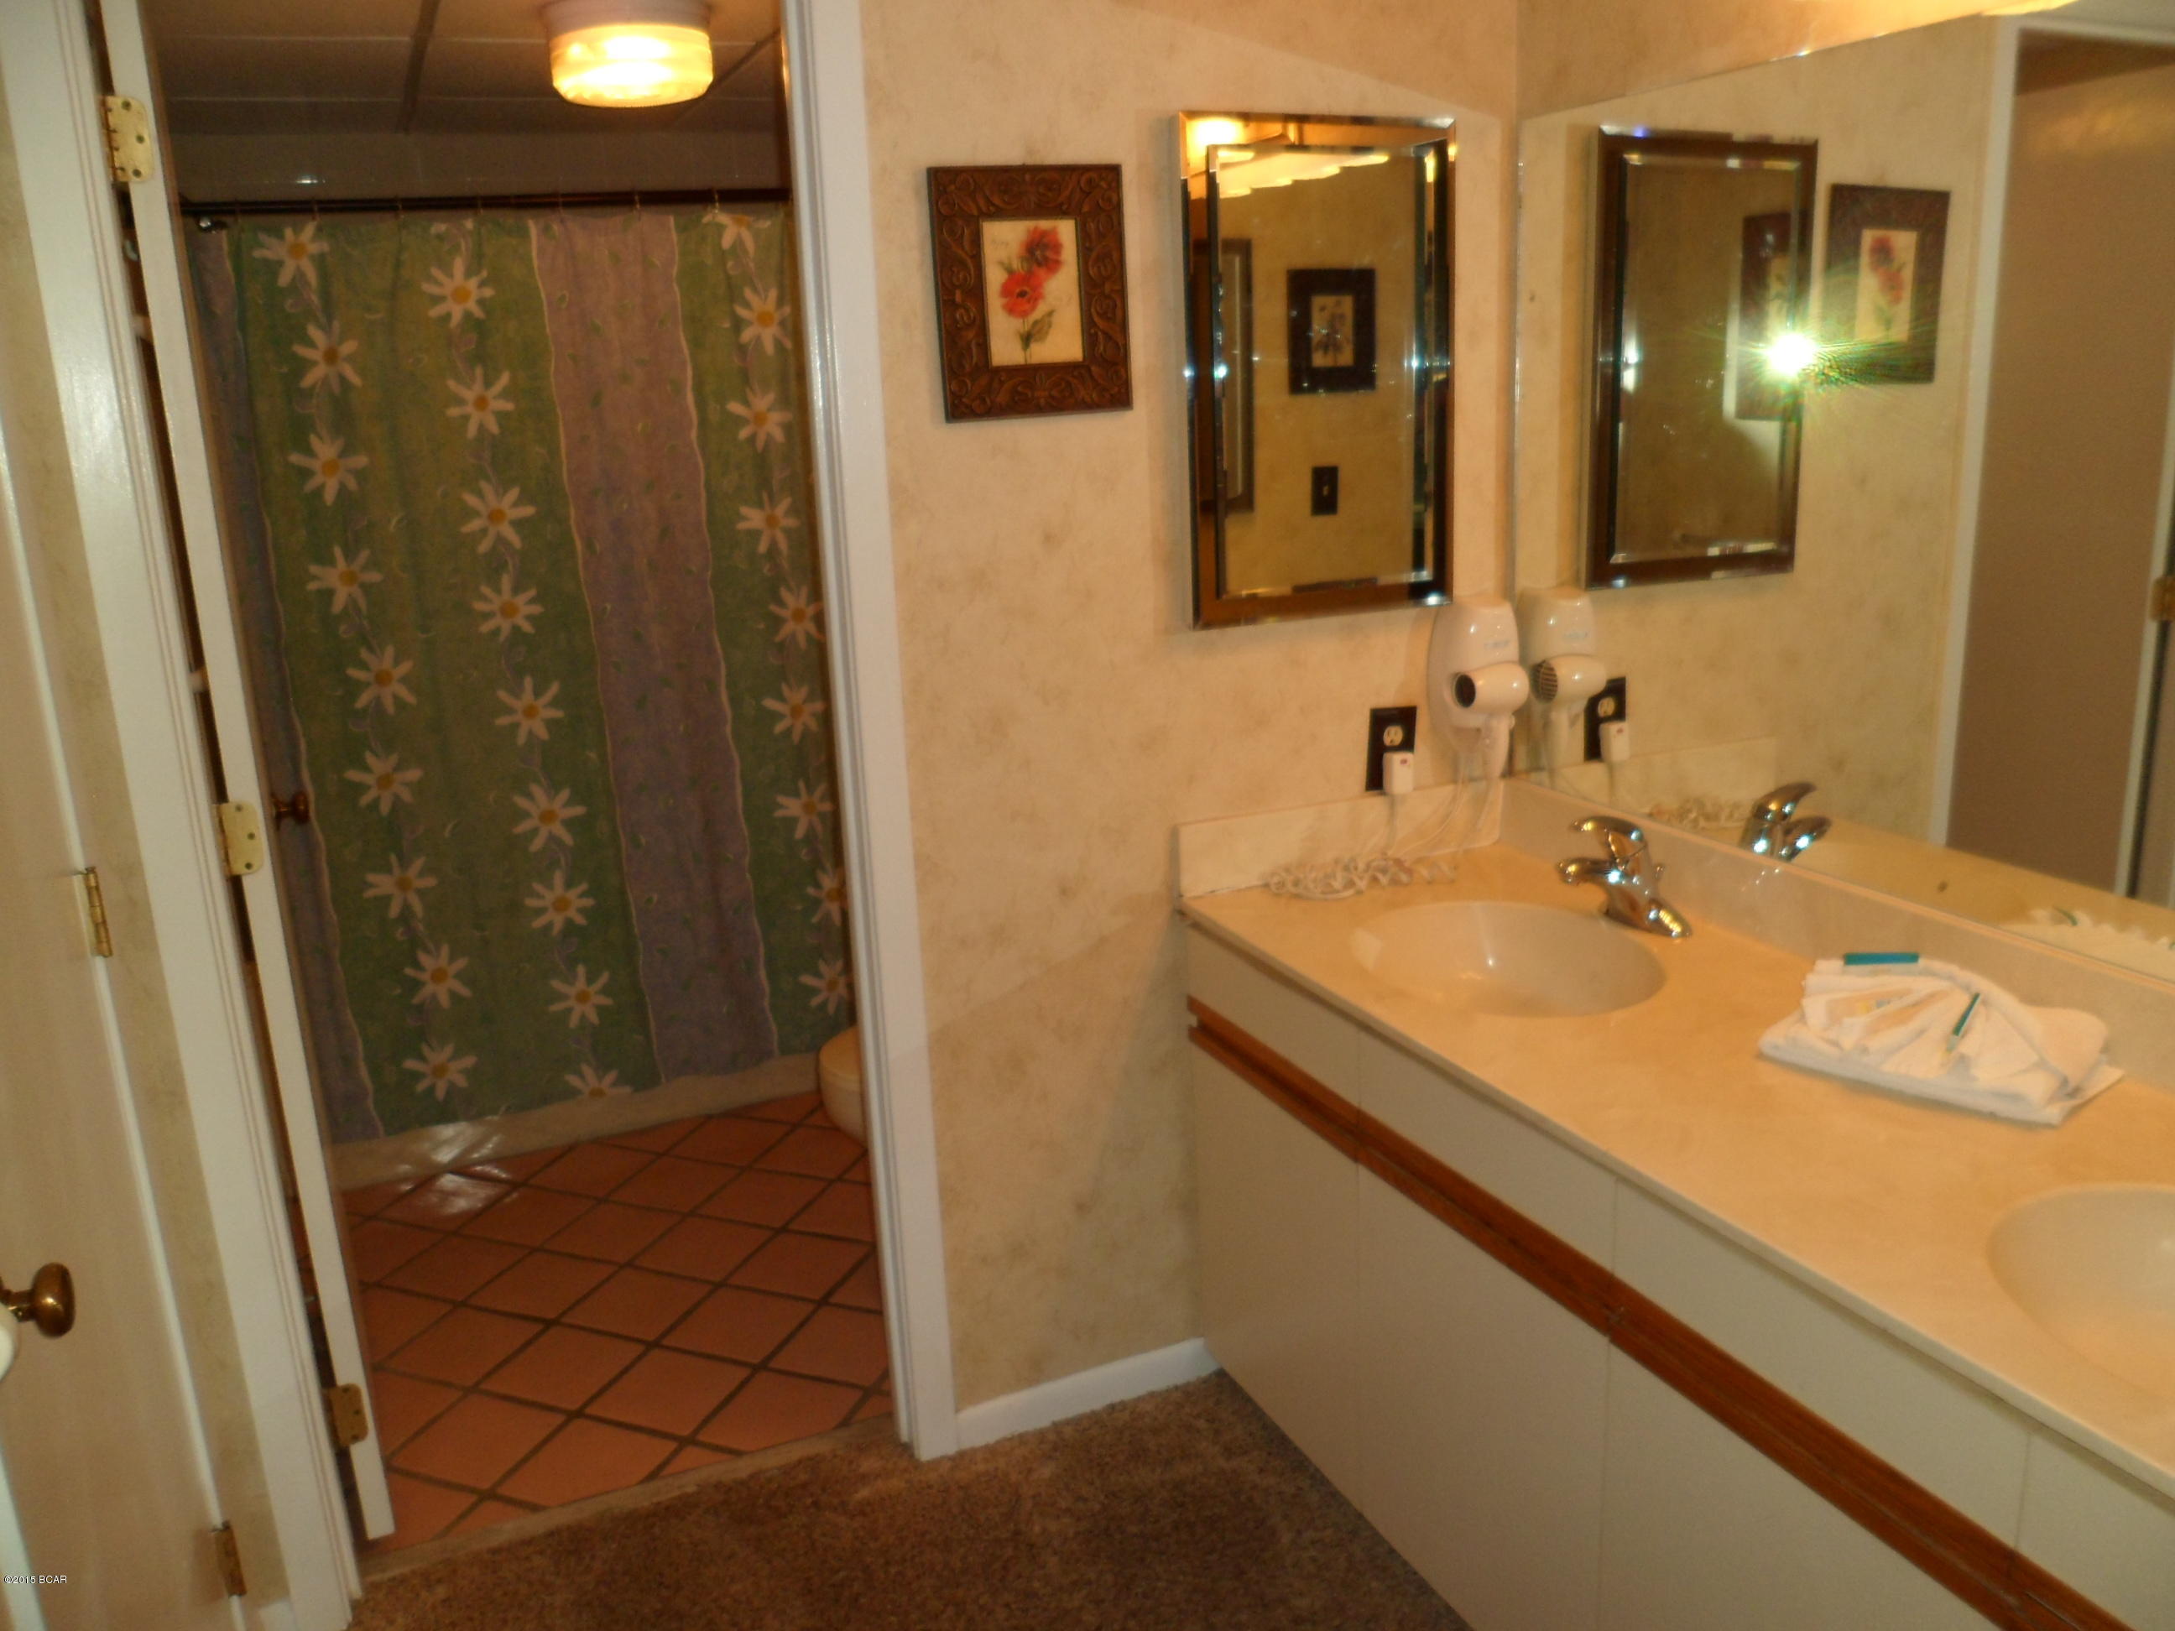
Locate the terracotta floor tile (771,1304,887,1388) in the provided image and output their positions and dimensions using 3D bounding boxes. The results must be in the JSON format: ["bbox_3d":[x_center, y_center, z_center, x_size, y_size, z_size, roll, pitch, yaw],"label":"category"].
[{"bbox_3d":[-0.402,0.881,2.713,0.190,0.012,0.190,3,16,21],"label":"terracotta floor tile"}]

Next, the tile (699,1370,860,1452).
[{"bbox_3d":[-0.474,0.931,2.531,0.190,0.012,0.190,3,16,21],"label":"tile"}]

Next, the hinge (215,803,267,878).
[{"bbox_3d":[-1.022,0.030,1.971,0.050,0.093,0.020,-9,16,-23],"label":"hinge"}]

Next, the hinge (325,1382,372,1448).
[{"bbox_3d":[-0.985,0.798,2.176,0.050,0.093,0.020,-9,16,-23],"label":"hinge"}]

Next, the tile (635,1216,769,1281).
[{"bbox_3d":[-0.708,0.809,3.038,0.190,0.012,0.190,3,16,21],"label":"tile"}]

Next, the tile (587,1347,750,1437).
[{"bbox_3d":[-0.664,0.921,2.602,0.190,0.012,0.190,3,16,21],"label":"tile"}]

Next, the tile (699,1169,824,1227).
[{"bbox_3d":[-0.637,0.759,3.220,0.190,0.012,0.190,3,16,21],"label":"tile"}]

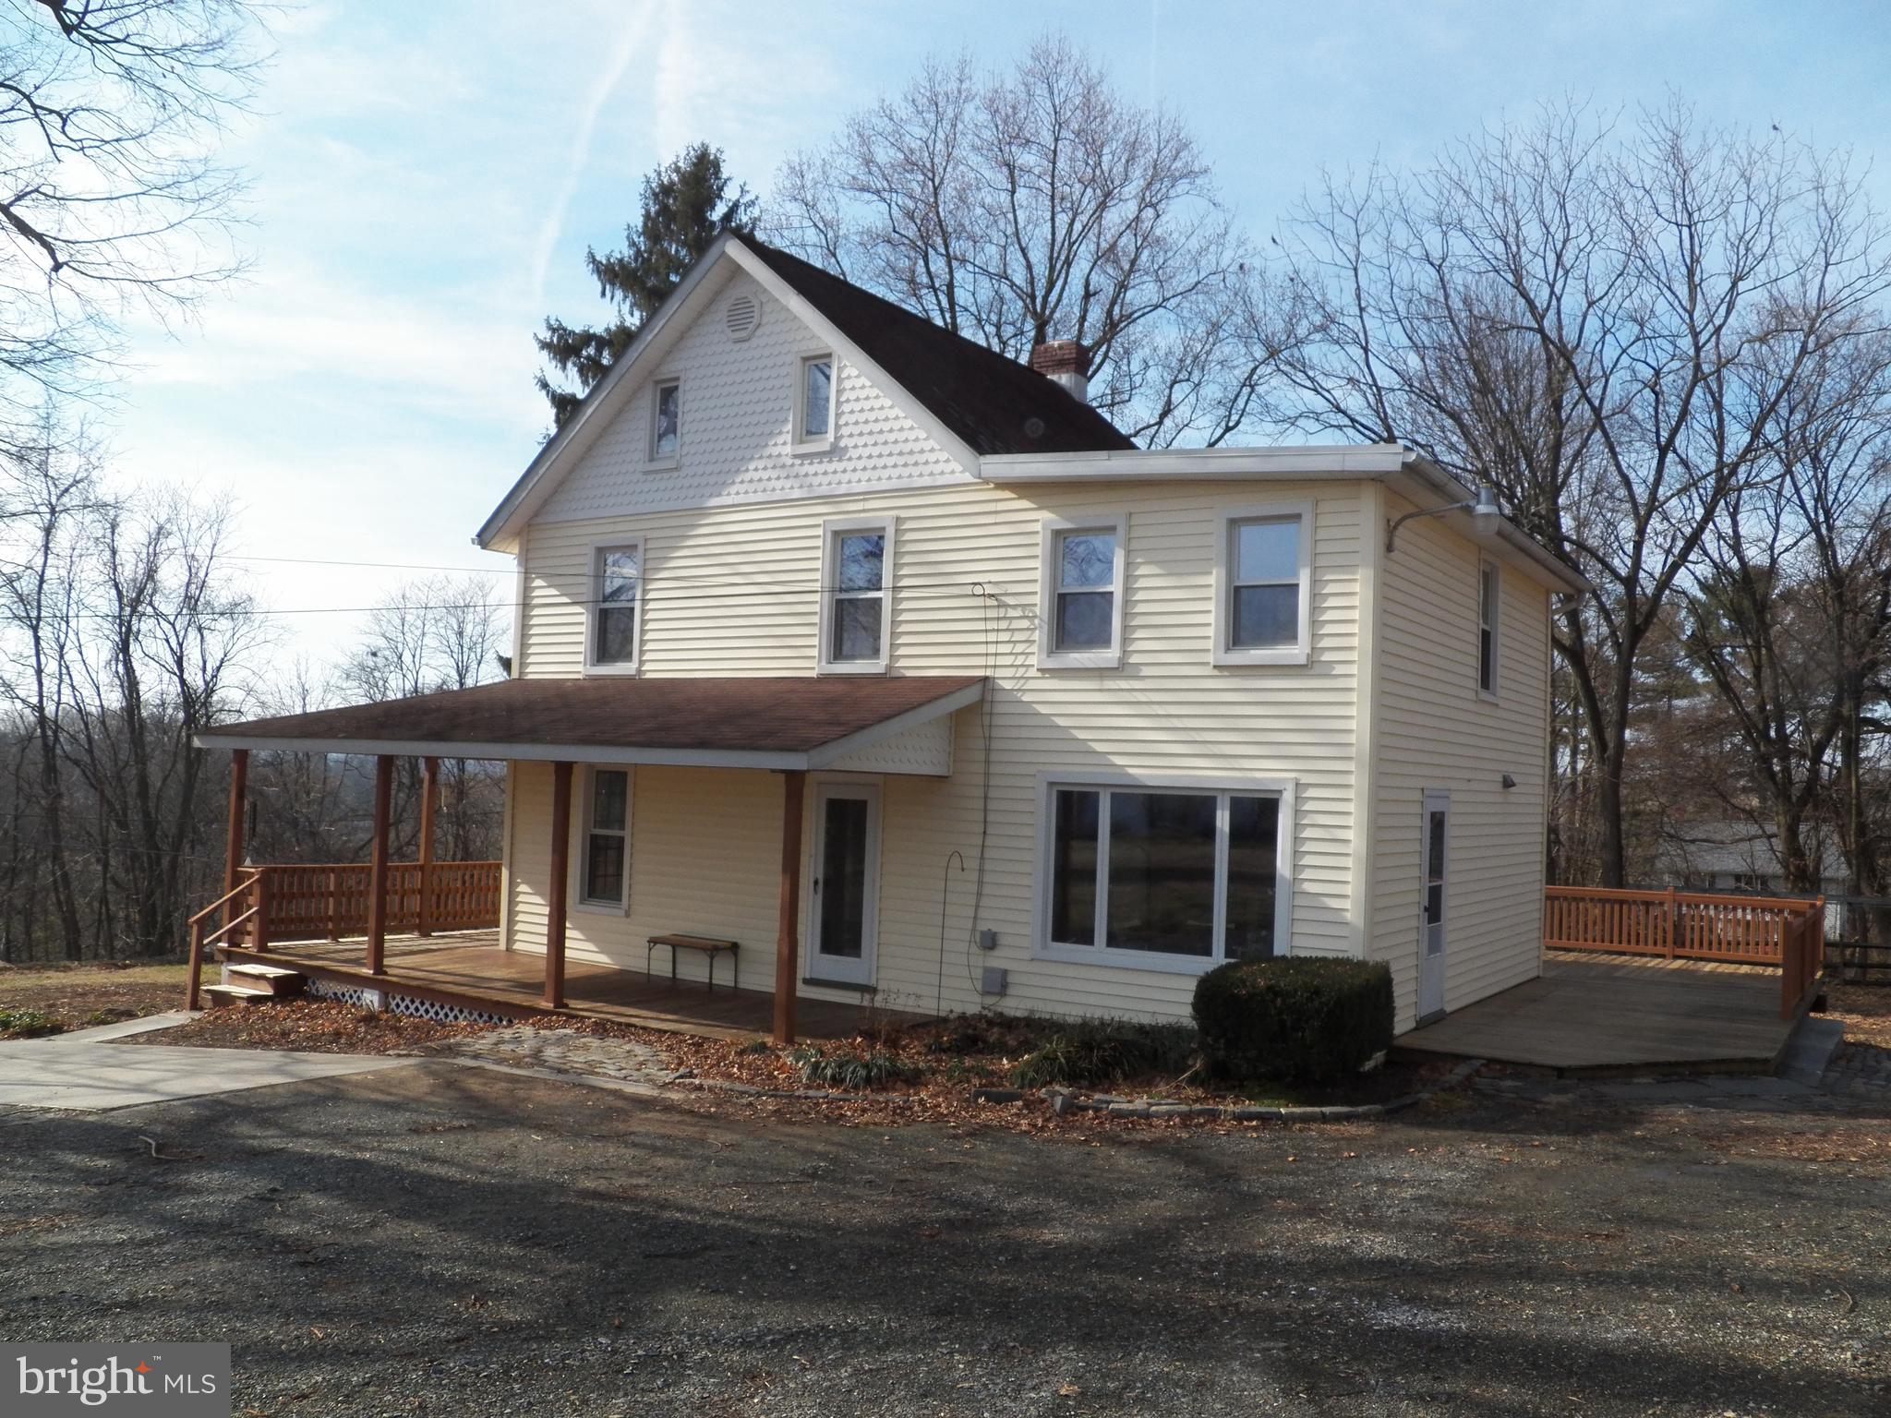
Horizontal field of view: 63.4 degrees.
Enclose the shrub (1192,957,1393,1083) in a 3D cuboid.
[{"bbox_3d":[2.749,2.469,12.131,1.330,0.870,1.100,0,-3,33],"label":"shrub"}]

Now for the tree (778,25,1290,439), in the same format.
[{"bbox_3d":[1.505,-4.997,32.551,11.300,19.137,11.300,0,-3,33],"label":"tree"}]

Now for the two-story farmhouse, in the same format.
[{"bbox_3d":[-0.285,-0.932,18.280,13.220,8.700,10.050,0,-3,33],"label":"two-story farmhouse"}]

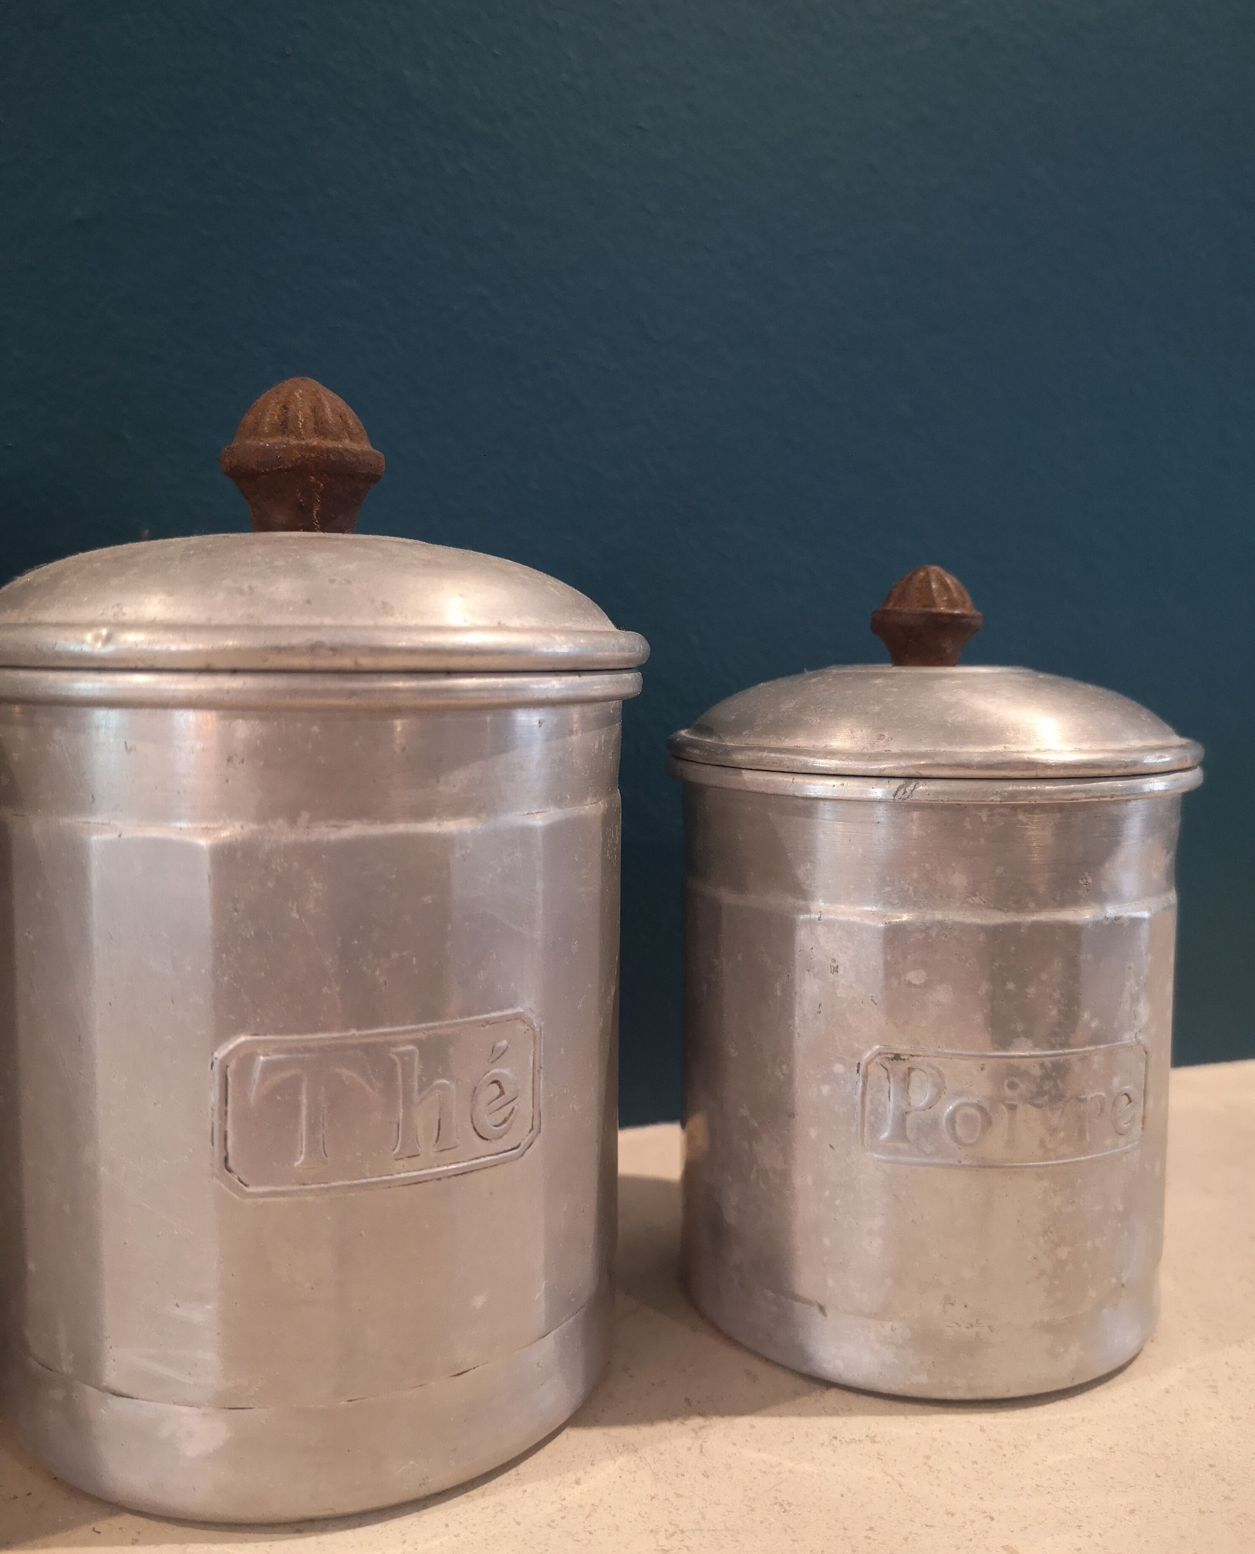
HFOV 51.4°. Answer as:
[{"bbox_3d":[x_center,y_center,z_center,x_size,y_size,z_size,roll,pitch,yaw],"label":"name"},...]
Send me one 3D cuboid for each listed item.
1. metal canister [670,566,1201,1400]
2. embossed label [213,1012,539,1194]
[{"bbox_3d":[0.051,0.027,0.227,0.088,0.126,0.088,-1,5,-10],"label":"metal canister"},{"bbox_3d":[-0.030,0.041,0.165,0.043,0.021,0.006,-2,6,-24],"label":"embossed label"}]

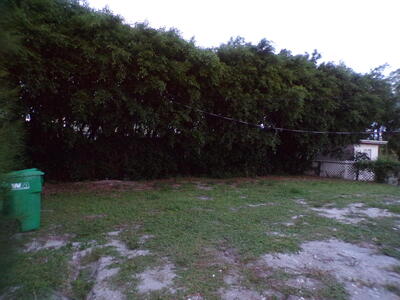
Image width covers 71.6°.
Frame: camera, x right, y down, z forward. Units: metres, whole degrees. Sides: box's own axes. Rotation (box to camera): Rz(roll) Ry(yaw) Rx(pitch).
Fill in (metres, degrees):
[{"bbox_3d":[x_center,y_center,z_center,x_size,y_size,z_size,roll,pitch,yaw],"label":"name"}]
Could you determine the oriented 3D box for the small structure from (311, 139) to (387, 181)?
[{"bbox_3d":[11.500,0.730,21.500,3.100,2.750,3.900,2,-1,-19],"label":"small structure"}]

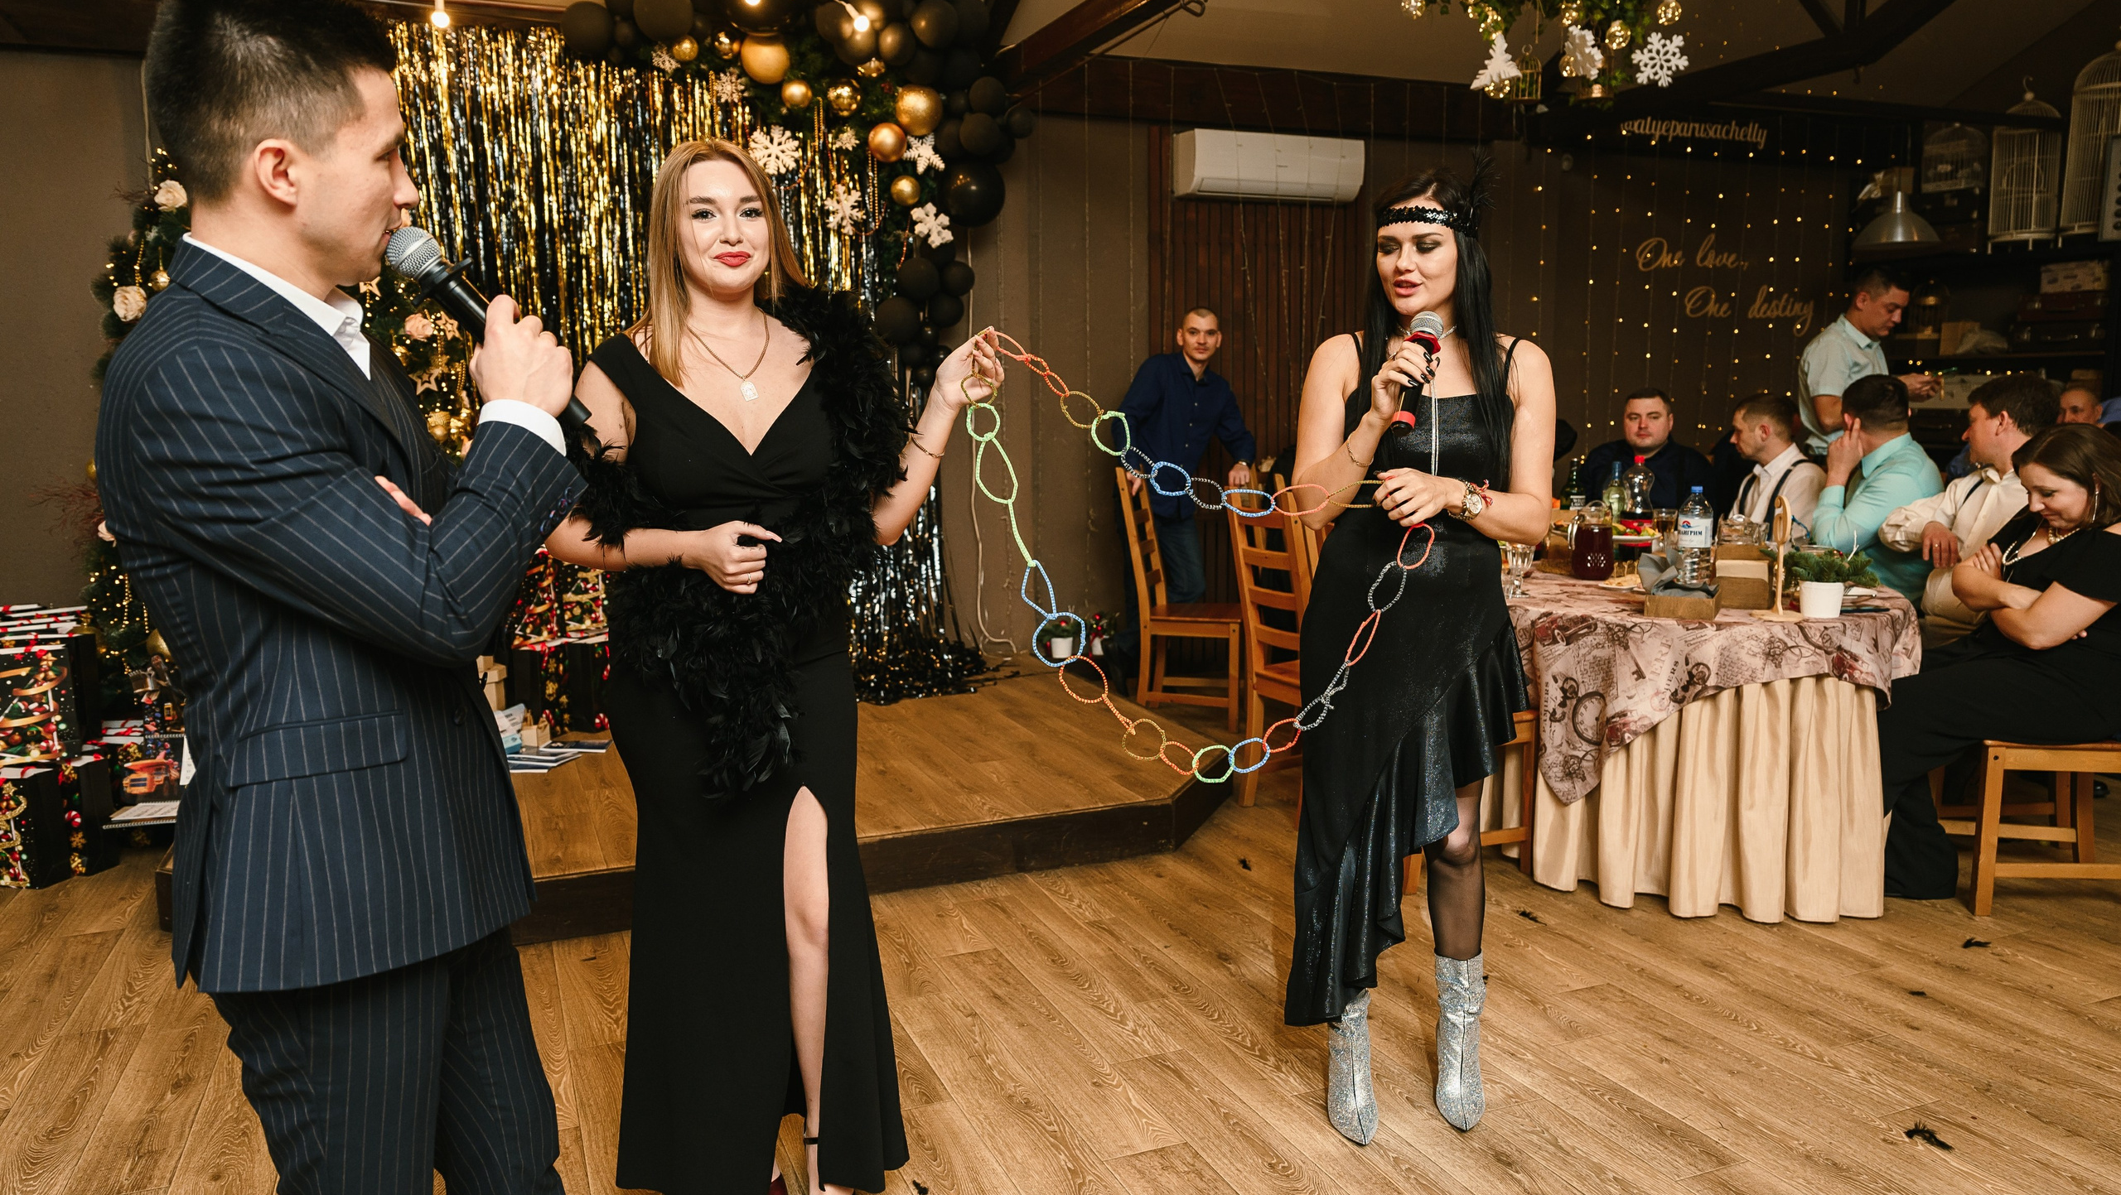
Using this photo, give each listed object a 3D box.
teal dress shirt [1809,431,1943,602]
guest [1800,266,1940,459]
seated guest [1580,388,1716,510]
[{"bbox_3d":[2.696,-0.222,4.650,0.430,0.640,0.470,1,8,12],"label":"teal dress shirt"},{"bbox_3d":[3.067,-0.339,5.420,0.480,1.750,0.520,7,12,43],"label":"guest"},{"bbox_3d":[2.131,-0.083,5.148,0.570,1.320,0.780,3,9,25],"label":"seated guest"}]

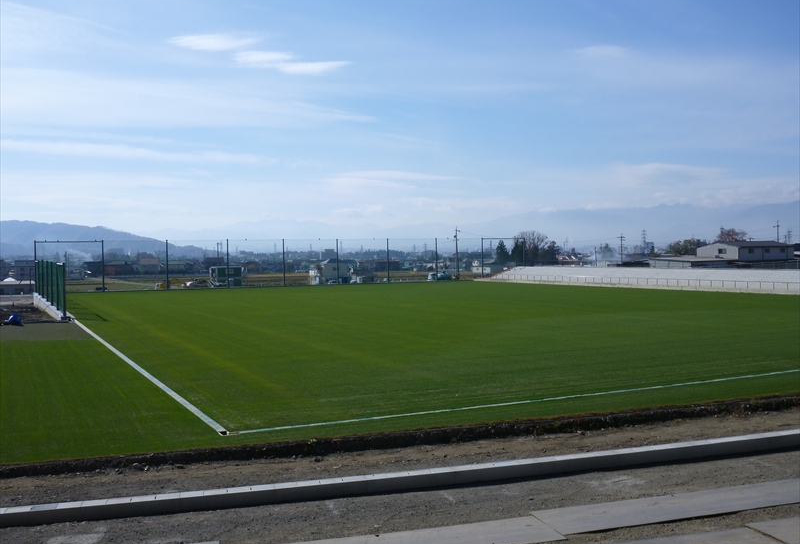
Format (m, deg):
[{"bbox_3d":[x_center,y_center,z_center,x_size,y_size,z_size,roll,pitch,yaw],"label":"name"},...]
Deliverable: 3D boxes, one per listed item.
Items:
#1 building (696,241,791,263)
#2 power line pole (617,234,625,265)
[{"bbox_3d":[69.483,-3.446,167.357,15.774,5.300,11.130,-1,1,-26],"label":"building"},{"bbox_3d":[48.326,-3.753,181.647,1.750,9.000,0.400,-1,1,15],"label":"power line pole"}]

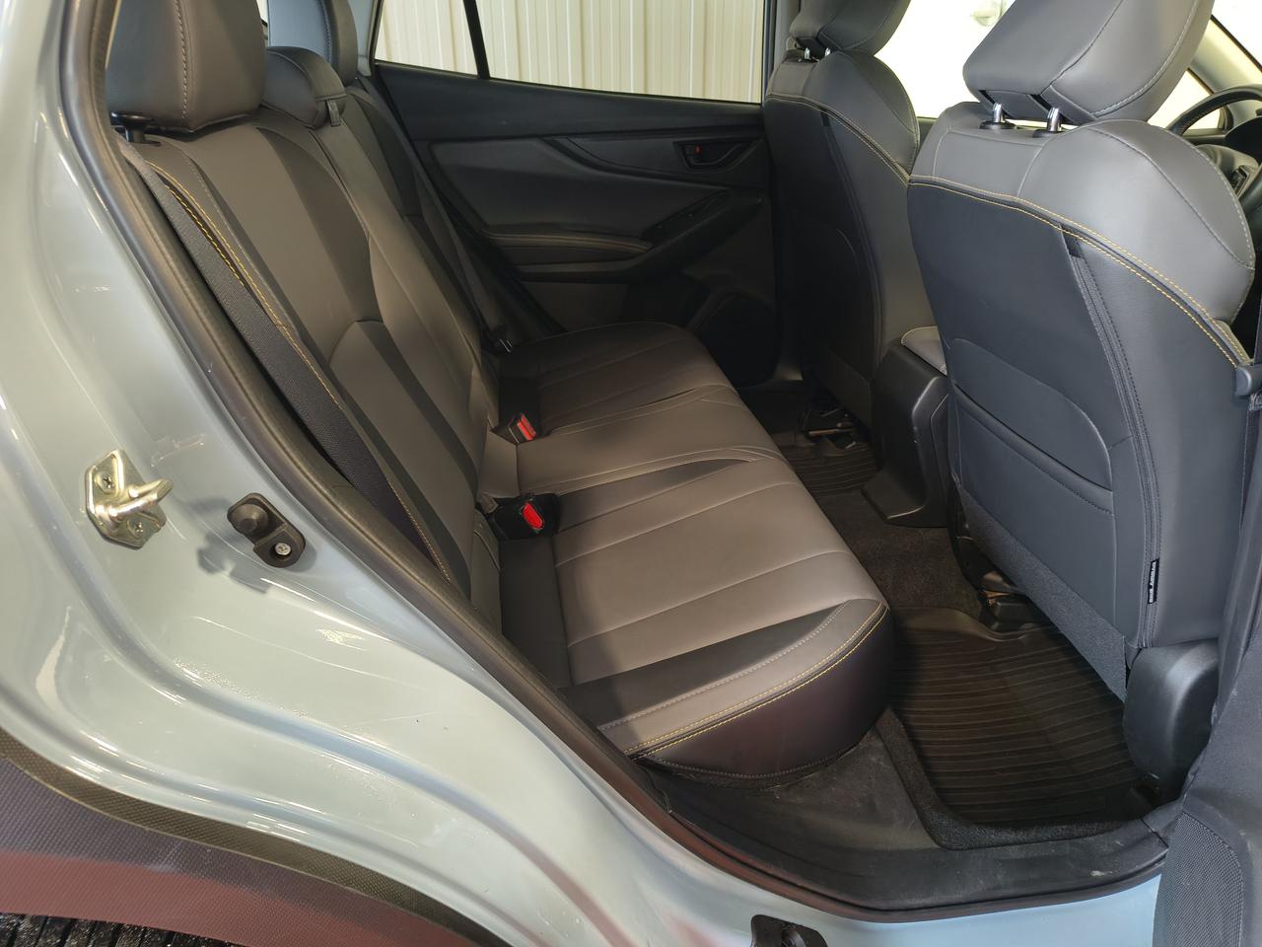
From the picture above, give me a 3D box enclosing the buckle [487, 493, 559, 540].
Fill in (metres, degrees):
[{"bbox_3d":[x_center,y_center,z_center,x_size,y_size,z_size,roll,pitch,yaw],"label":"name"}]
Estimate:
[{"bbox_3d":[-0.159,0.063,1.290,0.085,0.047,0.036,-19,25,0],"label":"buckle"}]

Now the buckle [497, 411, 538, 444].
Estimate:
[{"bbox_3d":[-0.204,-0.080,1.565,0.077,0.047,0.036,-19,25,0],"label":"buckle"}]

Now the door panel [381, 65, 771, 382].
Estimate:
[{"bbox_3d":[-0.091,-0.536,1.965,0.860,0.670,0.120,-3,24,-7],"label":"door panel"}]

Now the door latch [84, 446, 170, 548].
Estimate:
[{"bbox_3d":[-0.357,0.018,0.620,0.038,0.062,0.045,-11,23,4],"label":"door latch"}]

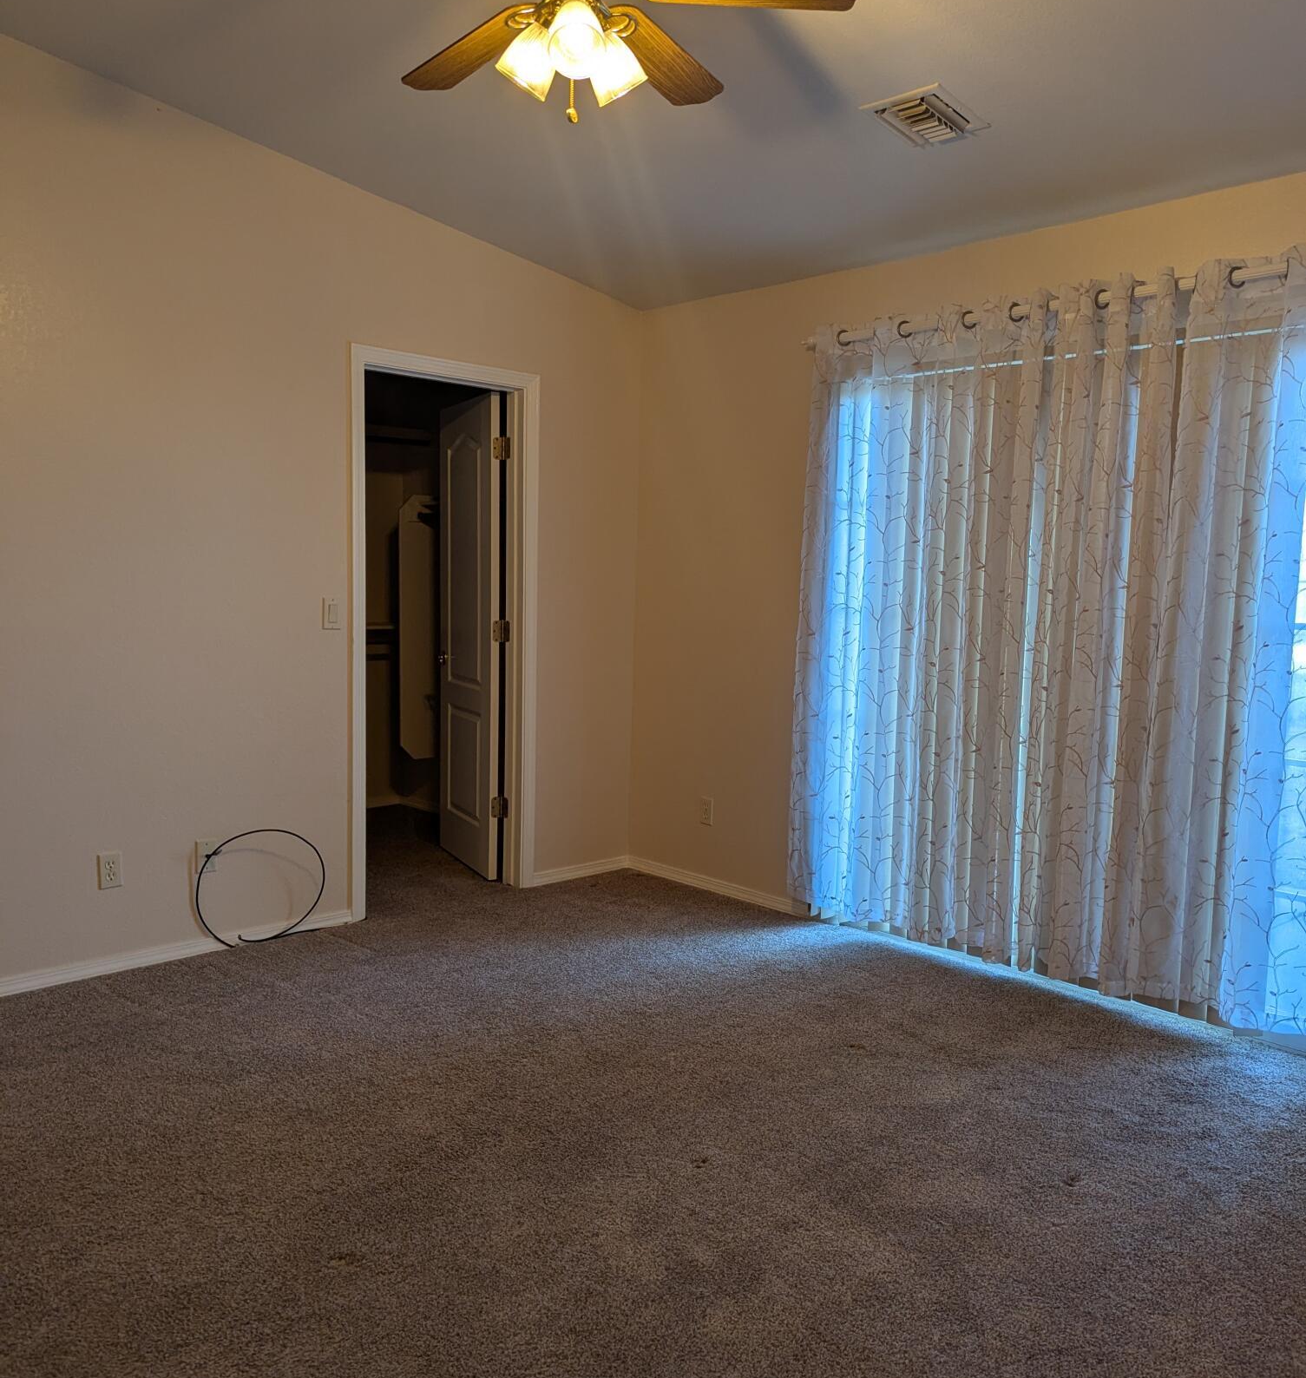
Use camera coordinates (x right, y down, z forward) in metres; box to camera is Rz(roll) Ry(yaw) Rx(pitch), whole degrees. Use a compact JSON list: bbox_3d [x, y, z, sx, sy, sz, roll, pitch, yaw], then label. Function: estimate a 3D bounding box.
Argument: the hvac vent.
[{"bbox_3d":[0.746,-1.543,3.272,0.270,0.025,0.245,7,0,-45],"label":"hvac vent"}]

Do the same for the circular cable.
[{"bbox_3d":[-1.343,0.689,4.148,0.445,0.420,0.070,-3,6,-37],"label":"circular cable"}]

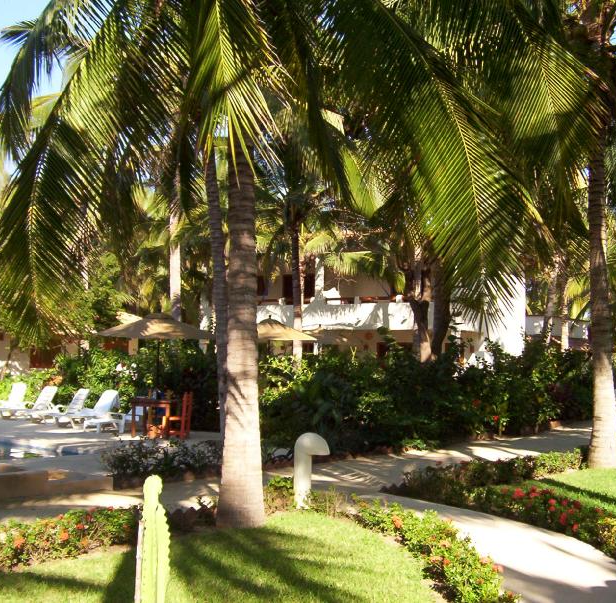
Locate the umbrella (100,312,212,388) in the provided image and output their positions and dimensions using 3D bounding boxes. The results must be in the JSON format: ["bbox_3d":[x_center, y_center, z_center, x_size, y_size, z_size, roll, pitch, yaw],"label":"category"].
[{"bbox_3d":[-3.050,1.474,16.789,2.380,2.470,2.380,-1,-4,10],"label":"umbrella"}]

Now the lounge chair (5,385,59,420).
[{"bbox_3d":[-7.250,2.629,21.917,0.660,0.840,1.470,-4,-5,43],"label":"lounge chair"}]

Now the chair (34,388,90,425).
[{"bbox_3d":[-6.058,2.539,20.561,0.660,0.840,1.470,-4,-5,43],"label":"chair"}]

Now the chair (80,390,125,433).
[{"bbox_3d":[-4.188,2.391,18.154,0.660,0.820,1.420,-4,-5,43],"label":"chair"}]

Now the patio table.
[{"bbox_3d":[-3.080,2.327,16.653,0.760,0.750,0.760,-1,-4,10],"label":"patio table"}]

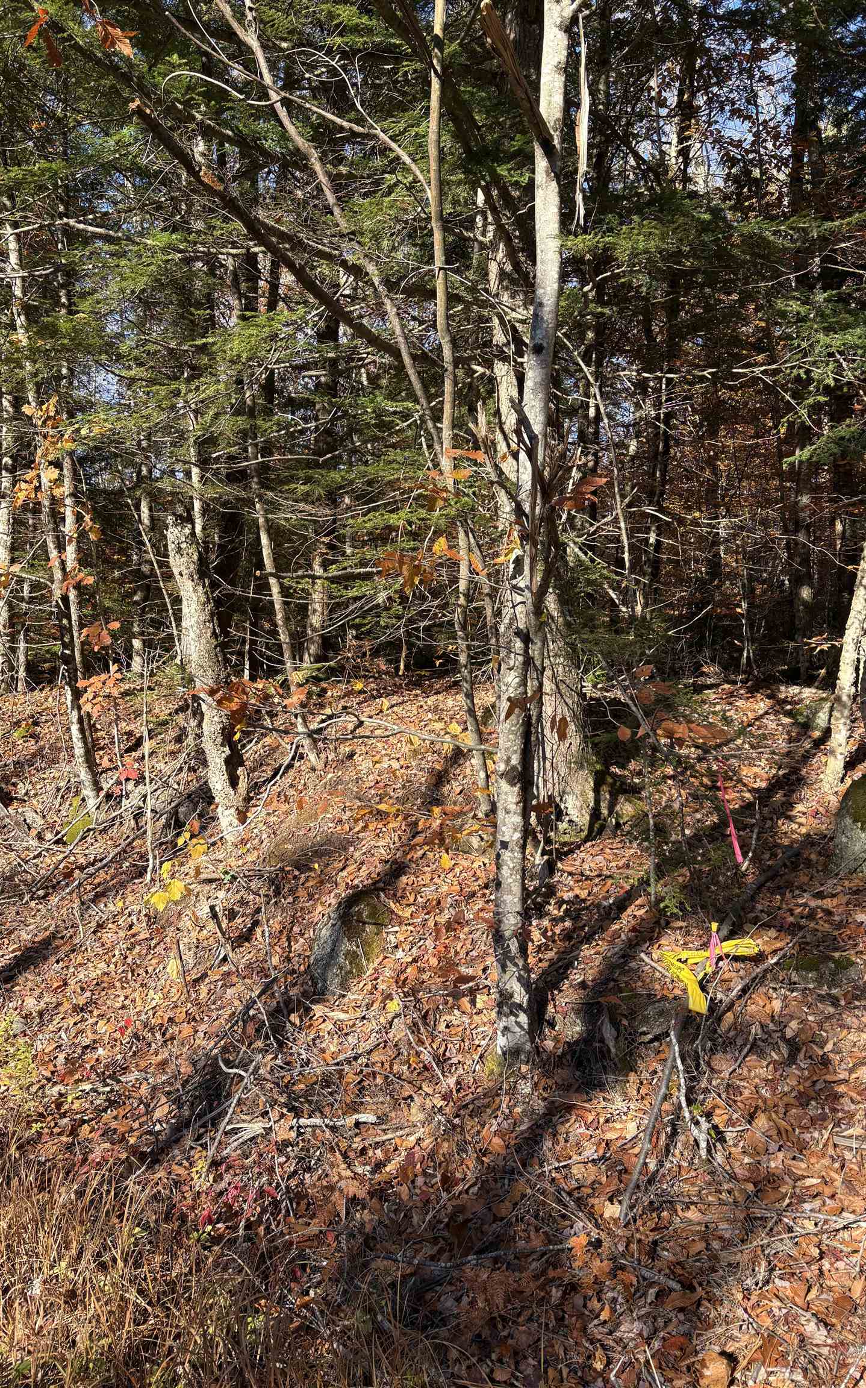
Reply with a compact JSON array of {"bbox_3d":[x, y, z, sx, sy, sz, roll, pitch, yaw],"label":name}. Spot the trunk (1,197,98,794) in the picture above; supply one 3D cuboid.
[{"bbox_3d":[-2.322,-1.032,6.386,0.200,3.660,0.200,-3,13,0],"label":"trunk"}]

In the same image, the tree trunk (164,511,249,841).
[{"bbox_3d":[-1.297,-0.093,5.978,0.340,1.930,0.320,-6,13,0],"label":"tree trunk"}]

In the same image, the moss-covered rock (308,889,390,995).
[{"bbox_3d":[-0.369,1.107,4.700,0.360,0.380,0.360,0,12,0],"label":"moss-covered rock"}]

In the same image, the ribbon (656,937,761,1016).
[{"bbox_3d":[1.112,1.134,4.200,0.400,0.240,0.240,0,12,0],"label":"ribbon"}]

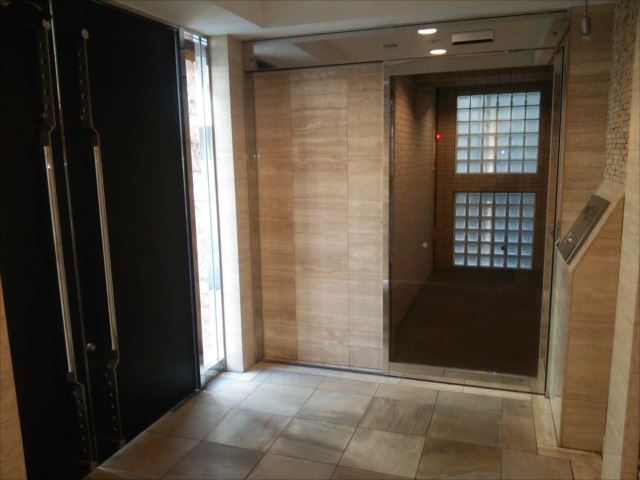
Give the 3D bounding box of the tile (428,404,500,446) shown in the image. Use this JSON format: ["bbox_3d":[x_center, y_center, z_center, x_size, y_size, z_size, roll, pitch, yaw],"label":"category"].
[{"bbox_3d":[0.855,1.087,3.242,0.400,0.020,0.407,2,11,19],"label":"tile"}]

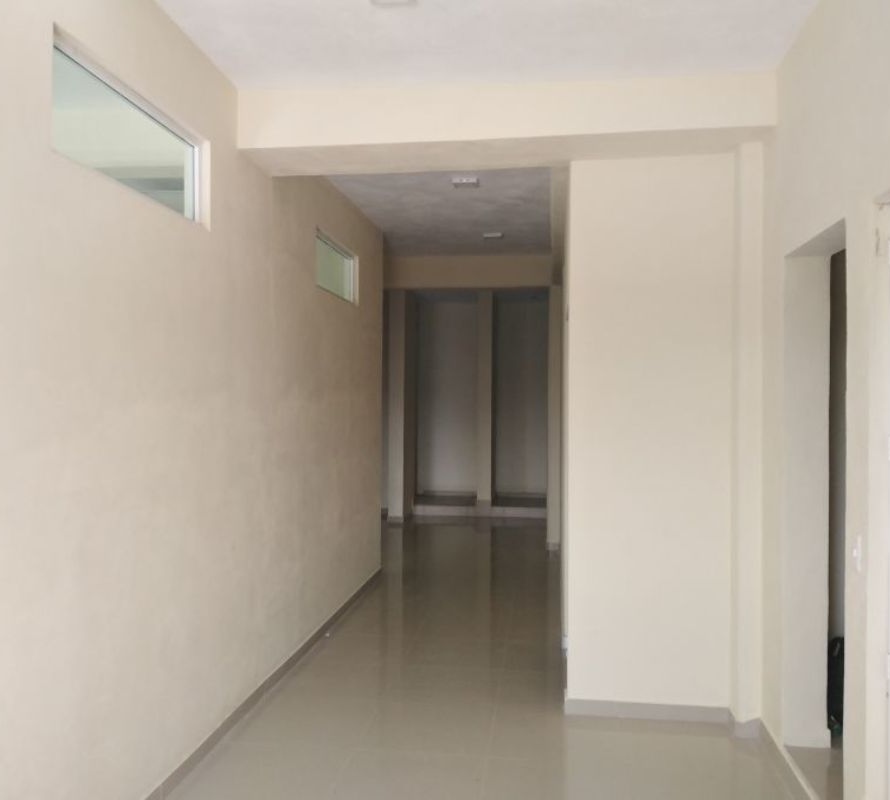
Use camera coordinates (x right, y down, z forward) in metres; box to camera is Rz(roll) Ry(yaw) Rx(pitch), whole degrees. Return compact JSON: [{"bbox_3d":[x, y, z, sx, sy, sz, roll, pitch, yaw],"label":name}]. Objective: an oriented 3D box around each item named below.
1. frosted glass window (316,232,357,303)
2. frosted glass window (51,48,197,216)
[{"bbox_3d":[-0.832,-0.955,5.899,0.070,0.396,1.179,0,0,7],"label":"frosted glass window"},{"bbox_3d":[-1.194,-0.965,3.046,0.070,0.394,1.138,0,0,7],"label":"frosted glass window"}]

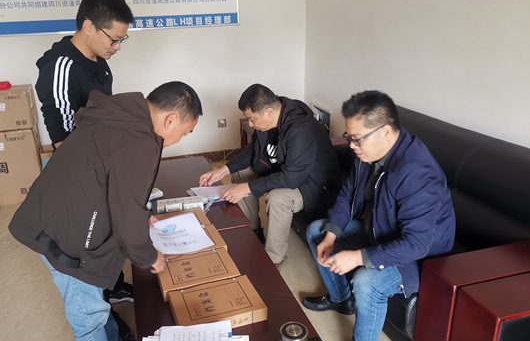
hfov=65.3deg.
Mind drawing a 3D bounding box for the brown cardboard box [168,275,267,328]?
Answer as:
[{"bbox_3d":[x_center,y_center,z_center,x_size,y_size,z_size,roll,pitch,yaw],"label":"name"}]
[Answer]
[{"bbox_3d":[-0.176,0.497,1.512,0.310,0.049,0.220,-9,22,-20],"label":"brown cardboard box"}]

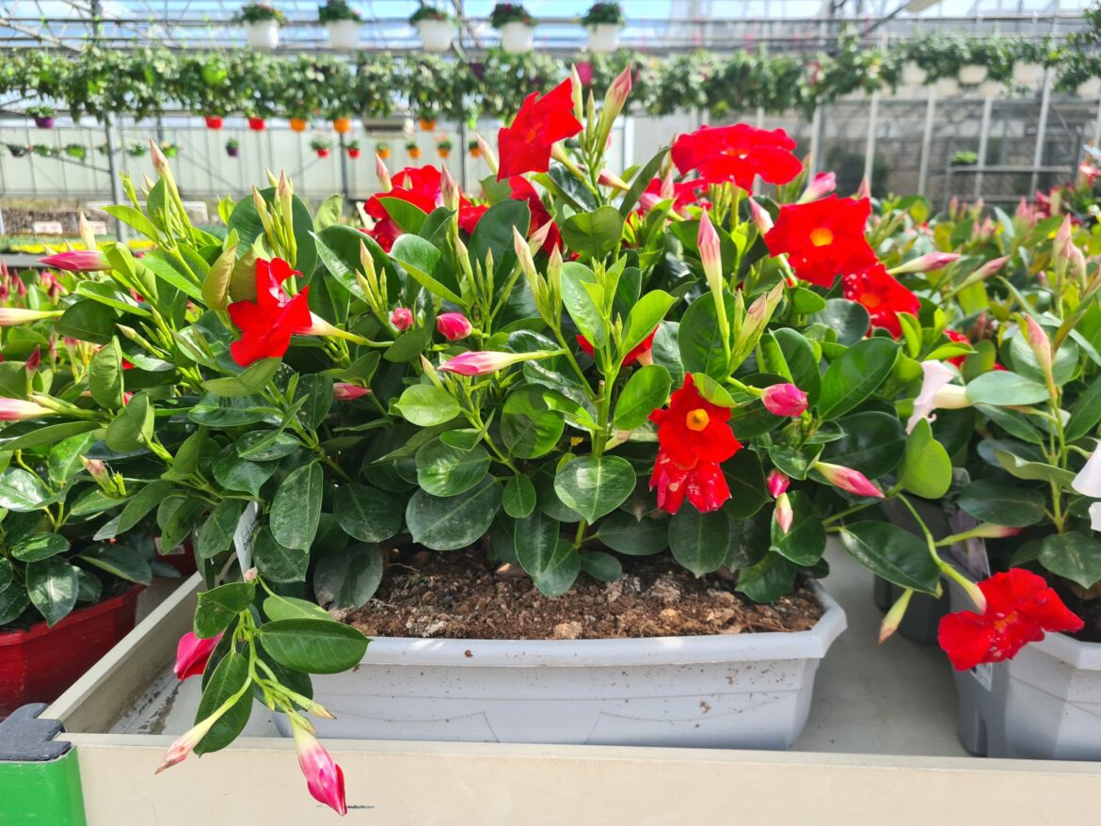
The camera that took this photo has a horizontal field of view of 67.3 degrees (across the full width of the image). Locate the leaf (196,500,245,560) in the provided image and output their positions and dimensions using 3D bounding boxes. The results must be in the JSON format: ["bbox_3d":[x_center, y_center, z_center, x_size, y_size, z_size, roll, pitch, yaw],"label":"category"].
[{"bbox_3d":[-0.308,0.108,0.770,0.046,0.062,0.016,16,-13,19],"label":"leaf"}]

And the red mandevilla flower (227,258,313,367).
[{"bbox_3d":[-0.197,-0.071,0.585,0.038,0.075,0.066,9,3,-43],"label":"red mandevilla flower"}]

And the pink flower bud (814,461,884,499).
[{"bbox_3d":[0.238,0.054,0.660,0.060,0.018,0.018,26,-15,17],"label":"pink flower bud"}]

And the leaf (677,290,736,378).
[{"bbox_3d":[0.130,-0.064,0.680,0.050,0.072,0.018,9,-15,2],"label":"leaf"}]

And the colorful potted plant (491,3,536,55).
[{"bbox_3d":[-0.276,-2.928,6.300,0.340,0.390,0.340,0,13,0],"label":"colorful potted plant"}]

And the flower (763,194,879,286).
[{"bbox_3d":[0.224,-0.142,0.685,0.090,0.080,0.034,-2,-13,11],"label":"flower"}]

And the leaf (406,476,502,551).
[{"bbox_3d":[-0.083,0.086,0.710,0.090,0.068,0.018,-32,-20,-13],"label":"leaf"}]

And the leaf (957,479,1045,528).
[{"bbox_3d":[0.370,0.074,0.680,0.073,0.015,0.045,-4,51,4],"label":"leaf"}]

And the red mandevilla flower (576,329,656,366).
[{"bbox_3d":[0.054,-0.056,0.680,0.068,0.060,0.045,-3,28,-15],"label":"red mandevilla flower"}]

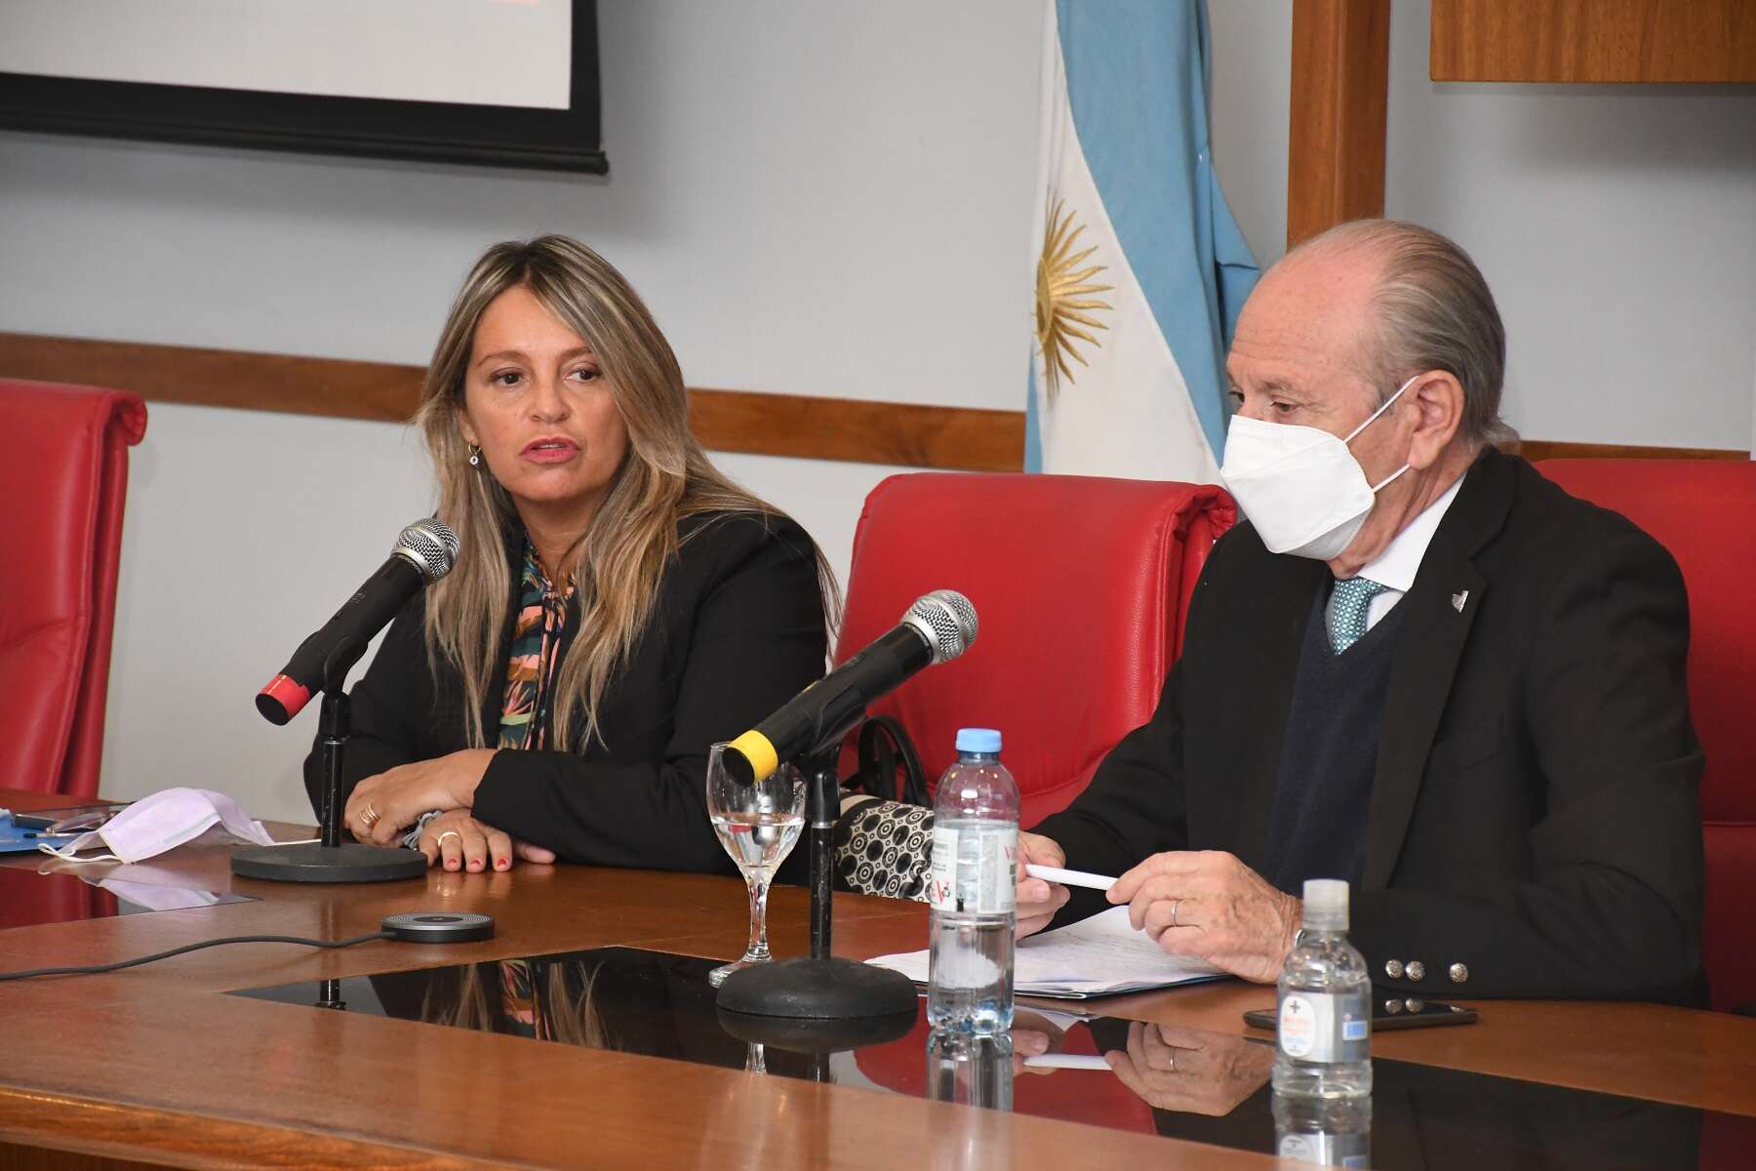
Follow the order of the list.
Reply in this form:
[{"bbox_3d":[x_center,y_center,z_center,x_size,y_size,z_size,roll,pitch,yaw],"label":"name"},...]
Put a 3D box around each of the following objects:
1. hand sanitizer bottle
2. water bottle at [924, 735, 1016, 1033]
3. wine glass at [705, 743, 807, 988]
[{"bbox_3d":[0.299,0.270,5.497,0.064,0.141,0.064,1,5,0],"label":"hand sanitizer bottle"},{"bbox_3d":[0.068,0.208,5.790,0.062,0.211,0.062,1,5,0],"label":"water bottle"},{"bbox_3d":[-0.088,0.204,6.035,0.074,0.173,0.074,1,5,0],"label":"wine glass"}]

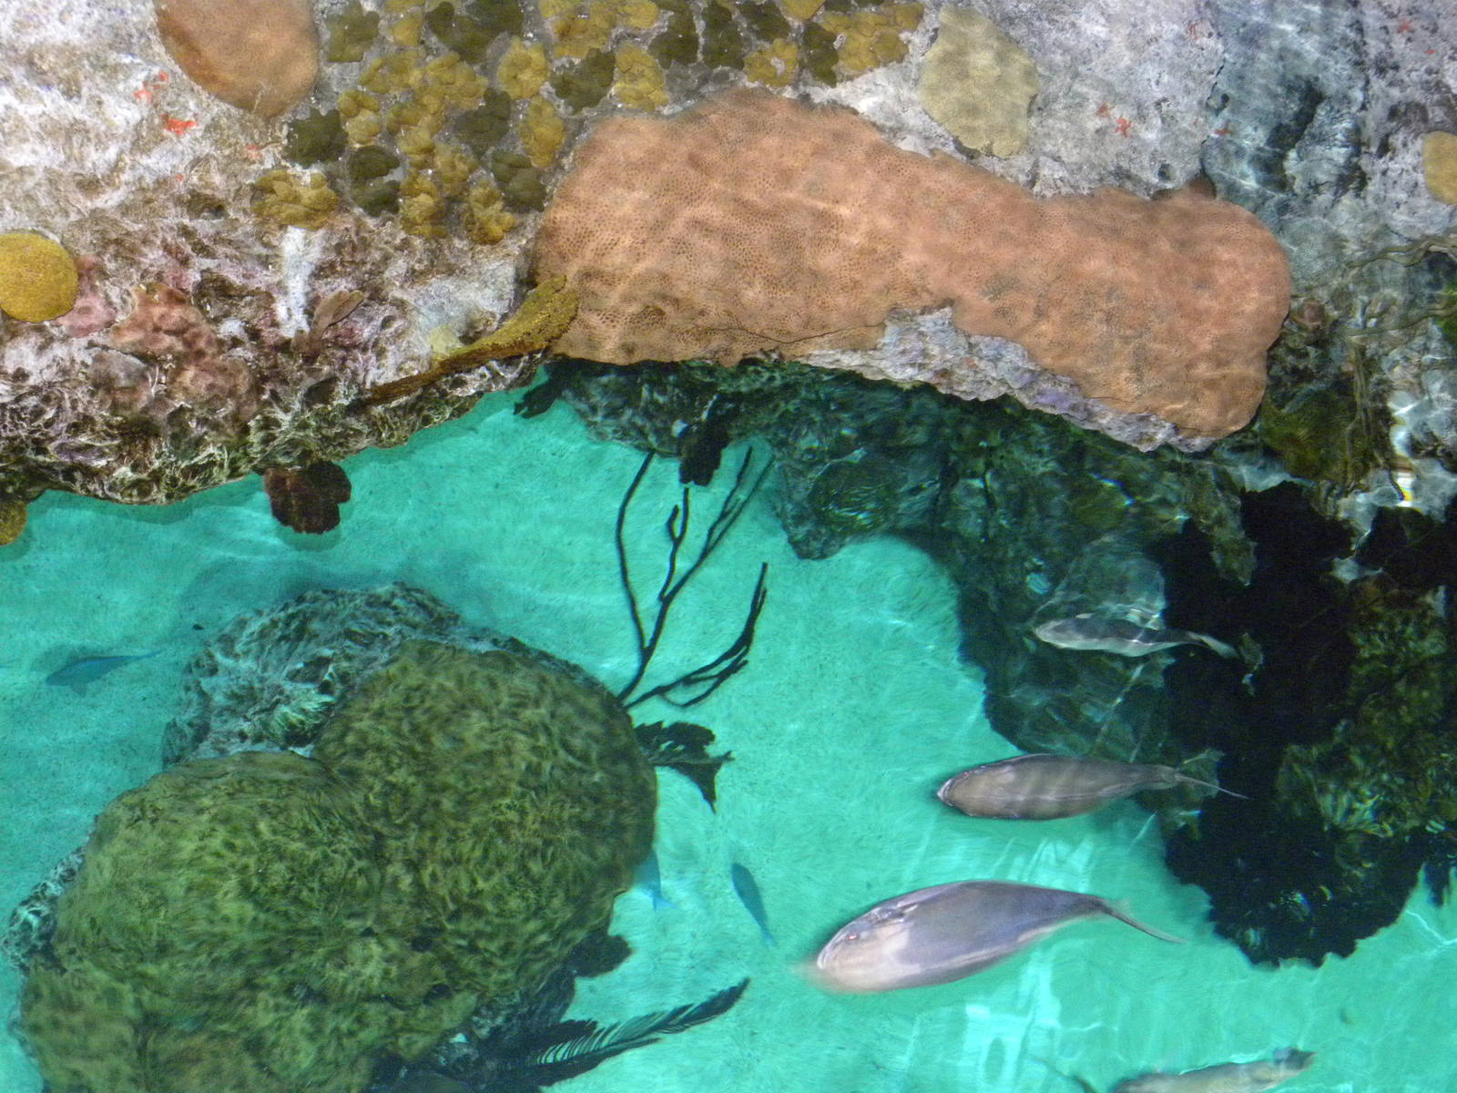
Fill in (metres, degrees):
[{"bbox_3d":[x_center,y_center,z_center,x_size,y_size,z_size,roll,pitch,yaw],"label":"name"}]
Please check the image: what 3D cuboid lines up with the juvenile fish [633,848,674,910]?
[{"bbox_3d":[-0.179,0.711,3.800,0.033,0.066,0.205,-24,65,-12],"label":"juvenile fish"}]

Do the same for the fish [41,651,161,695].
[{"bbox_3d":[-1.525,0.306,4.200,0.279,0.089,0.045,-16,63,-8],"label":"fish"}]

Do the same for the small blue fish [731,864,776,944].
[{"bbox_3d":[0.055,0.796,3.850,0.033,0.066,0.205,-23,64,-12],"label":"small blue fish"}]

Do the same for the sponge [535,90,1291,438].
[{"bbox_3d":[0.300,-0.434,2.844,1.240,0.320,0.520,9,62,5],"label":"sponge"}]

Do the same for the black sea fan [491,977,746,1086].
[{"bbox_3d":[-0.231,1.046,3.700,0.520,0.220,0.220,-15,63,-8],"label":"black sea fan"}]

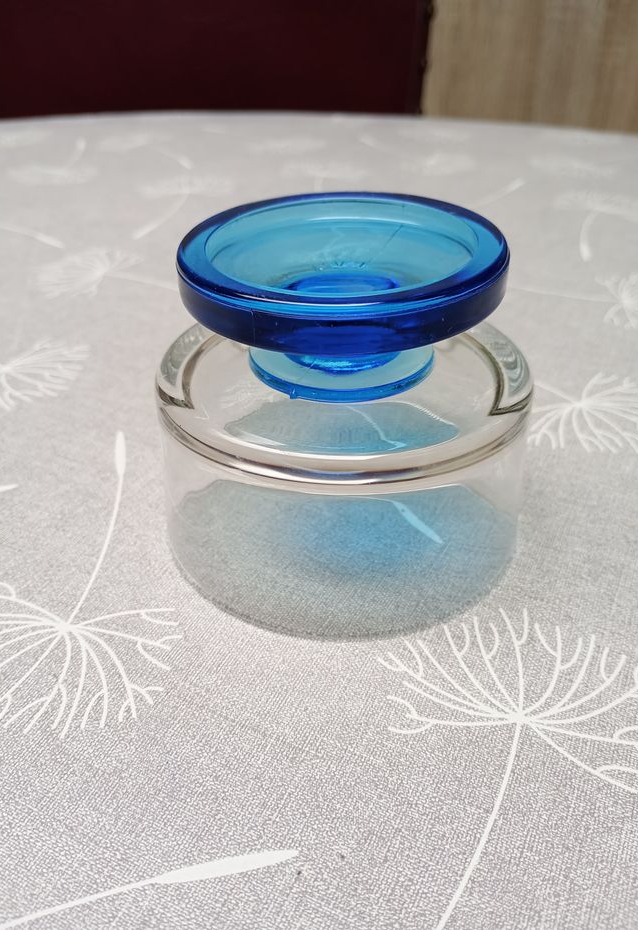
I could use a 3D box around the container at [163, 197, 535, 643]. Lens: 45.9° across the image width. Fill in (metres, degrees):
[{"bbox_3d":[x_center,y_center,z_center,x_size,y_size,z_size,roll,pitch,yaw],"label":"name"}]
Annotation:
[{"bbox_3d":[0.006,-0.019,0.189,0.097,0.077,0.097,-1,37,1],"label":"container"}]

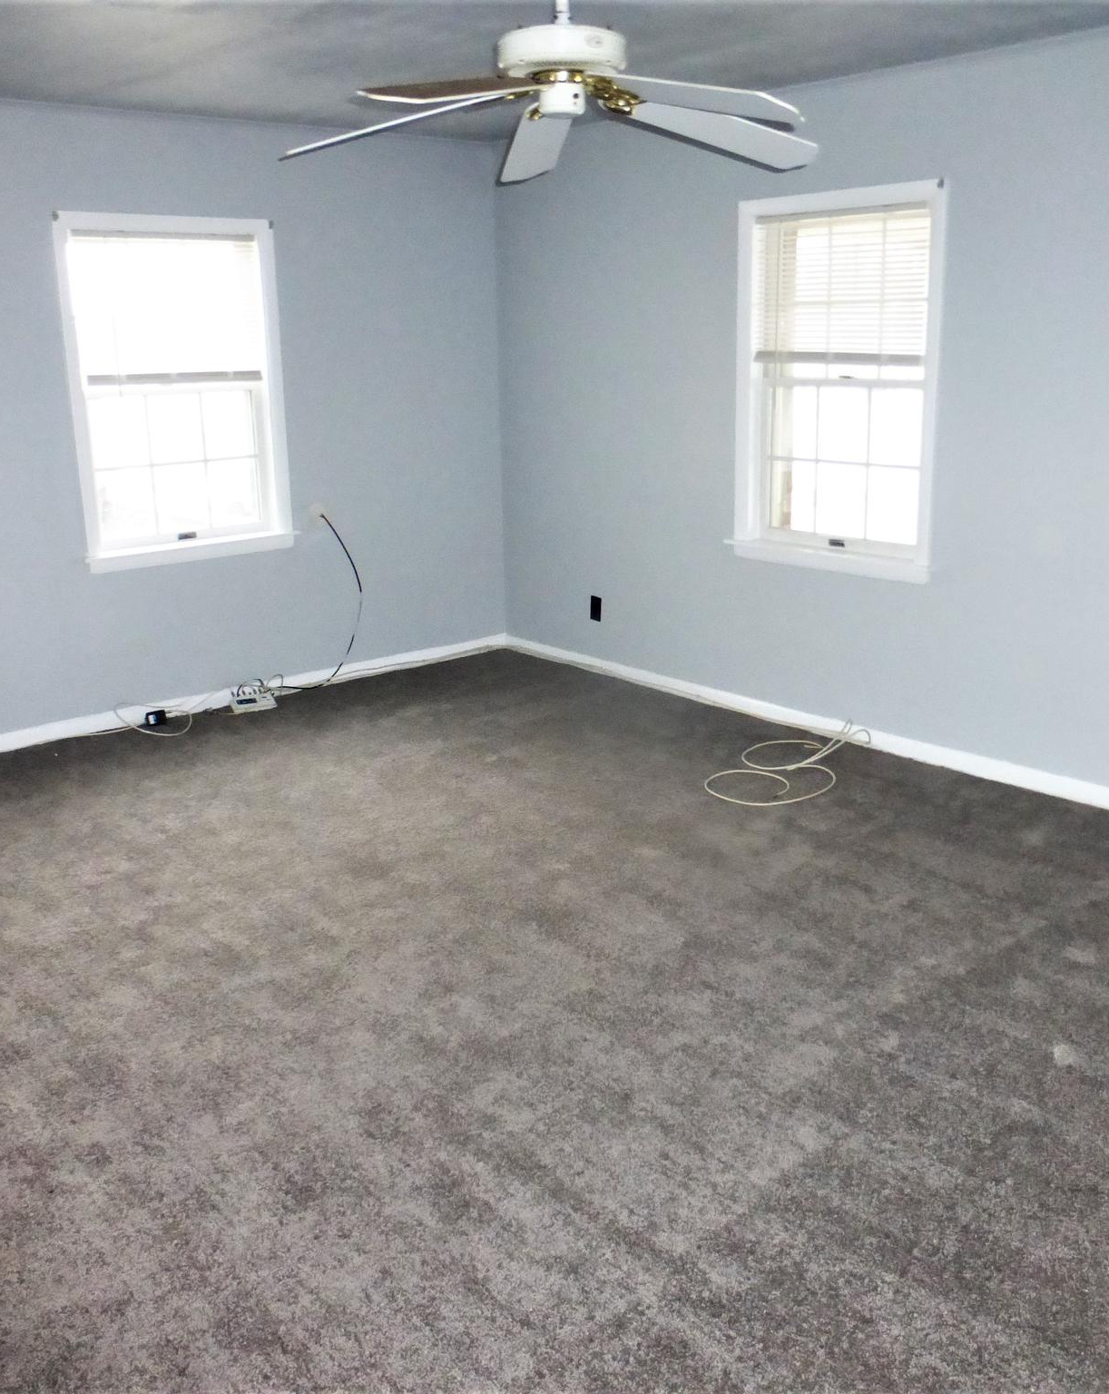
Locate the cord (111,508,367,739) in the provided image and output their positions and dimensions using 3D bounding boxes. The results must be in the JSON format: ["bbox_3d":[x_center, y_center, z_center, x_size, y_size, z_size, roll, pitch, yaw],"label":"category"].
[{"bbox_3d":[-1.313,-0.360,5.644,1.270,0.830,0.240,-14,20,-39],"label":"cord"}]

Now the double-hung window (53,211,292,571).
[{"bbox_3d":[-1.561,-1.268,5.389,0.930,1.385,0.100,-14,20,-39],"label":"double-hung window"}]

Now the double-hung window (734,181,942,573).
[{"bbox_3d":[1.061,-1.175,4.879,0.100,1.385,0.930,-14,20,-39],"label":"double-hung window"}]

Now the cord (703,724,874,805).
[{"bbox_3d":[0.874,0.222,4.790,0.864,0.085,0.500,-14,20,-39],"label":"cord"}]

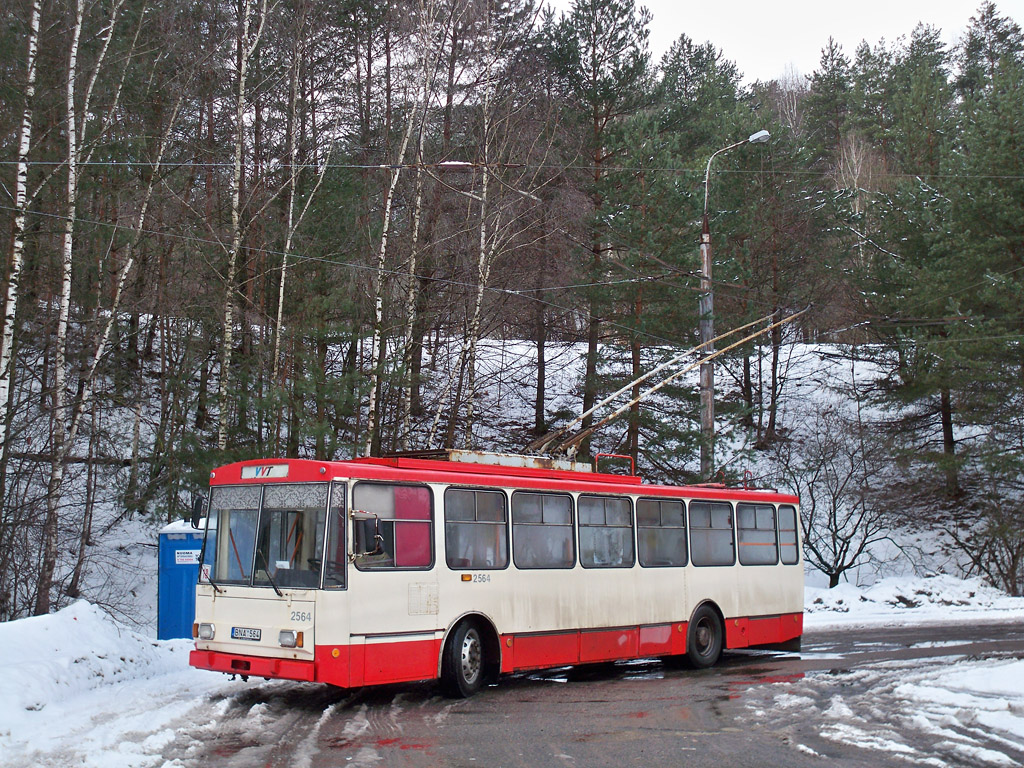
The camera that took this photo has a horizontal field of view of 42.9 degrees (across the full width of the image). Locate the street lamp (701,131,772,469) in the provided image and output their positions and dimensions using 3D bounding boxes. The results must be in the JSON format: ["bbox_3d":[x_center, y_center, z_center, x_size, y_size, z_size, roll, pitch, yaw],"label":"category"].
[{"bbox_3d":[5.082,-0.124,29.921,1.620,11.520,0.320,-4,-8,33],"label":"street lamp"}]

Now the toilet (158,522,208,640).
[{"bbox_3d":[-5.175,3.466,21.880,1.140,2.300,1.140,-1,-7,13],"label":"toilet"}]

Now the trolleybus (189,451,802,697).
[{"bbox_3d":[0.596,2.727,19.790,2.500,3.300,11.350,-6,-9,40],"label":"trolleybus"}]

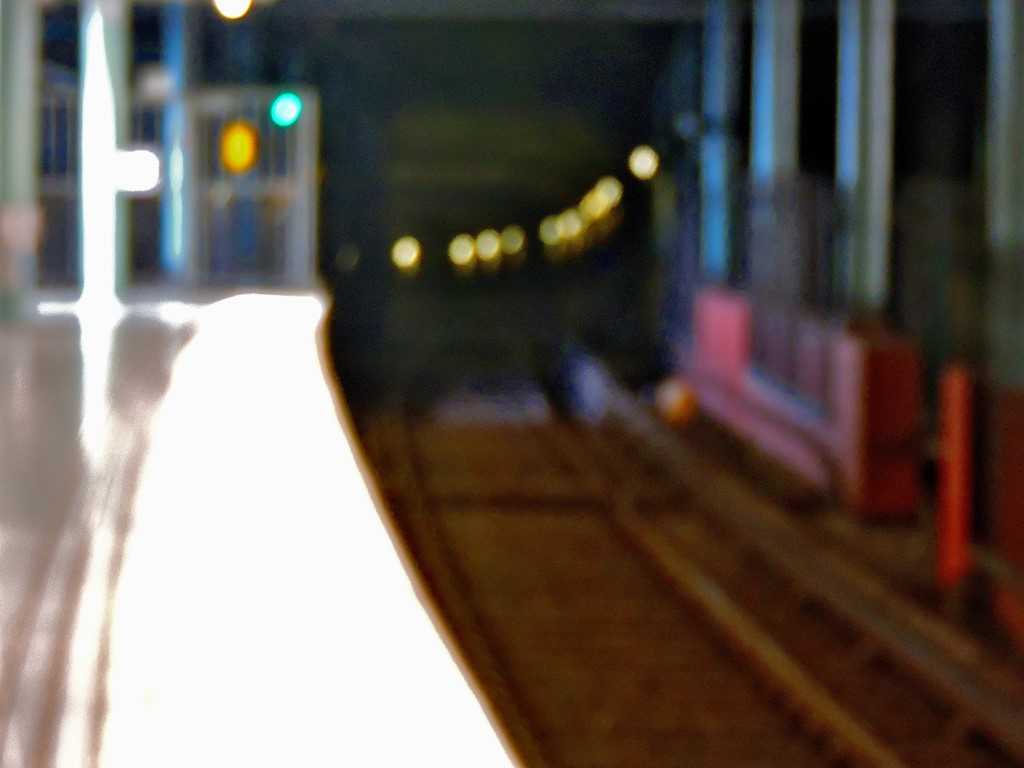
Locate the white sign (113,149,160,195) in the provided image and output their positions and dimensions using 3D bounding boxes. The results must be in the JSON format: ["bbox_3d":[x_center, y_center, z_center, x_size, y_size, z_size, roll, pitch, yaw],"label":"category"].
[{"bbox_3d":[-3.659,-2.071,49.000,0.440,0.420,0.060,0,3,-3],"label":"white sign"}]

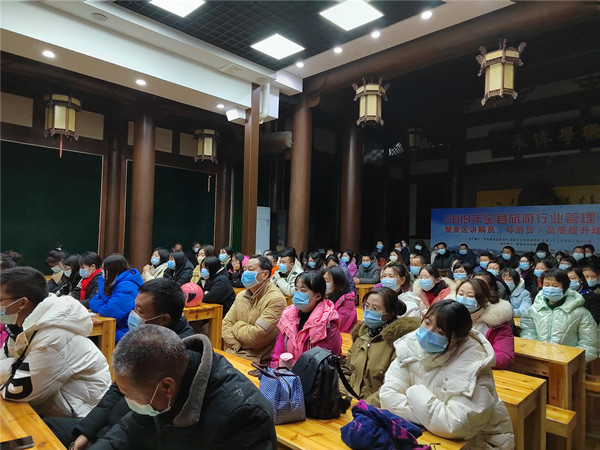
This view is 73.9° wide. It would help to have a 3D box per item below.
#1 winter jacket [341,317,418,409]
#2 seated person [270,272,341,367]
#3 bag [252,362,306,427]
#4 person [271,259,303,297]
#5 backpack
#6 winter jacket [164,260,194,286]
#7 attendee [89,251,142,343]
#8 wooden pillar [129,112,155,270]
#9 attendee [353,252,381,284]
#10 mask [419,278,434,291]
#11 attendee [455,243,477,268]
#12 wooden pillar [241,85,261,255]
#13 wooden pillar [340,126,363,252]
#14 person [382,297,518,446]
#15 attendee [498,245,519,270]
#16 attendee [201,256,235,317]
[{"bbox_3d":[0.429,0.786,2.099,0.460,0.600,0.400,0,-2,44],"label":"winter jacket"},{"bbox_3d":[-0.051,0.866,2.207,0.480,1.200,0.640,0,-2,38],"label":"seated person"},{"bbox_3d":[-0.085,0.733,1.790,0.150,0.200,0.220,2,-2,-25],"label":"bag"},{"bbox_3d":[-0.167,0.999,5.322,0.540,1.370,0.750,0,-2,44],"label":"person"},{"bbox_3d":[0.085,0.707,1.870,0.200,0.265,0.240,2,-2,-22],"label":"backpack"},{"bbox_3d":[-1.635,0.813,5.454,0.460,0.600,0.420,0,-2,44],"label":"winter jacket"},{"bbox_3d":[-1.892,0.963,4.044,0.720,1.280,0.520,3,-2,-36],"label":"attendee"},{"bbox_3d":[-2.599,-0.188,6.610,0.380,3.460,0.380,0,-2,44],"label":"wooden pillar"},{"bbox_3d":[1.157,1.126,6.834,0.540,1.290,0.750,0,-2,38],"label":"attendee"},{"bbox_3d":[1.092,0.519,3.448,0.130,0.105,0.075,0,-2,43],"label":"mask"},{"bbox_3d":[3.213,1.072,7.879,0.520,1.300,0.660,0,-2,35],"label":"attendee"},{"bbox_3d":[-0.850,-0.335,6.800,0.160,4.100,0.180,0,-2,44],"label":"wooden pillar"},{"bbox_3d":[1.088,-0.228,8.415,0.420,3.850,0.420,1,-2,0],"label":"wooden pillar"},{"bbox_3d":[0.533,0.890,1.496,0.550,1.160,0.660,0,-2,38],"label":"person"},{"bbox_3d":[3.377,1.044,6.481,0.520,1.280,0.660,0,-2,37],"label":"attendee"},{"bbox_3d":[-0.905,0.897,3.982,0.650,1.200,0.470,3,-2,-42],"label":"attendee"}]

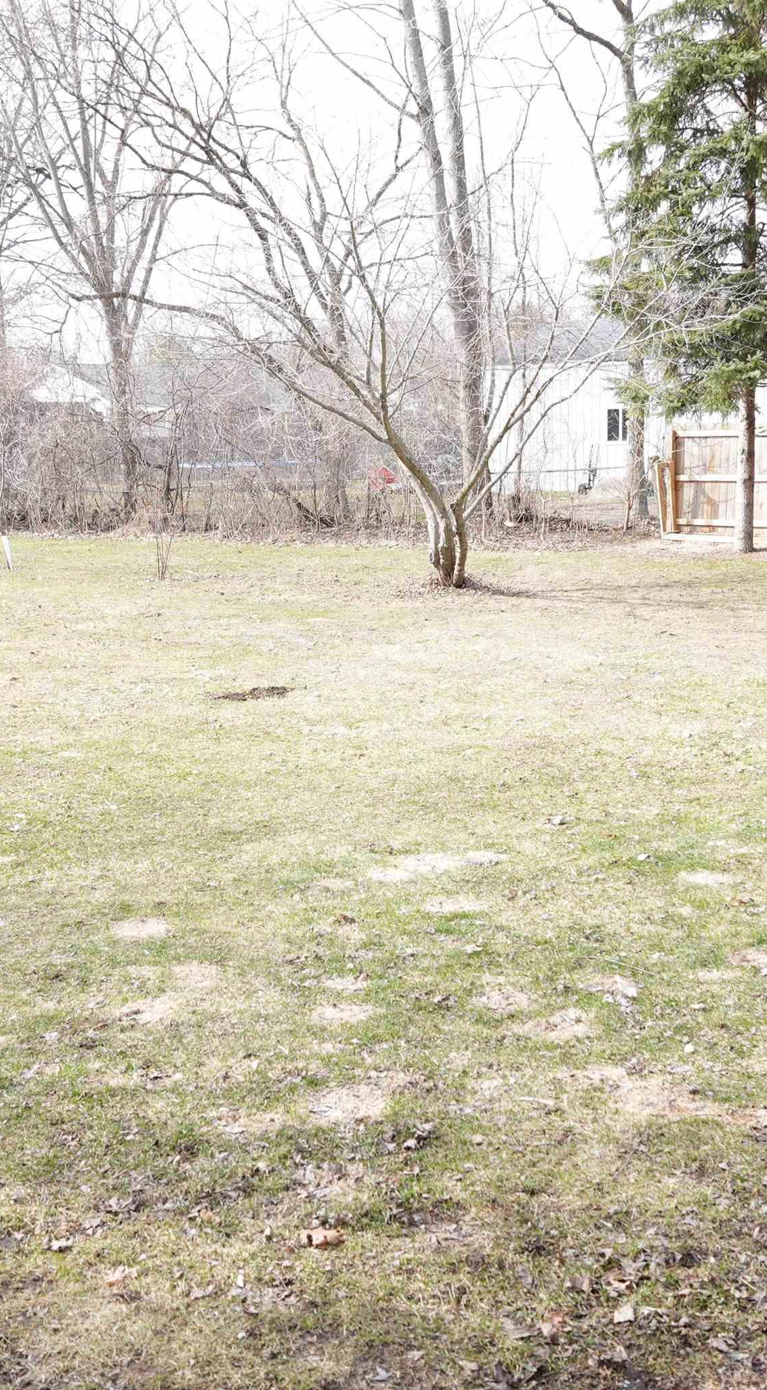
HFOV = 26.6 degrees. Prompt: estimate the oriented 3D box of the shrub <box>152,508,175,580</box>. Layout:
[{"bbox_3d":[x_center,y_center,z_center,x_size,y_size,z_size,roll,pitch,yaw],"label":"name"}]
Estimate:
[{"bbox_3d":[-2.878,-1.983,21.235,0.321,0.915,0.321,-3,9,-8],"label":"shrub"}]

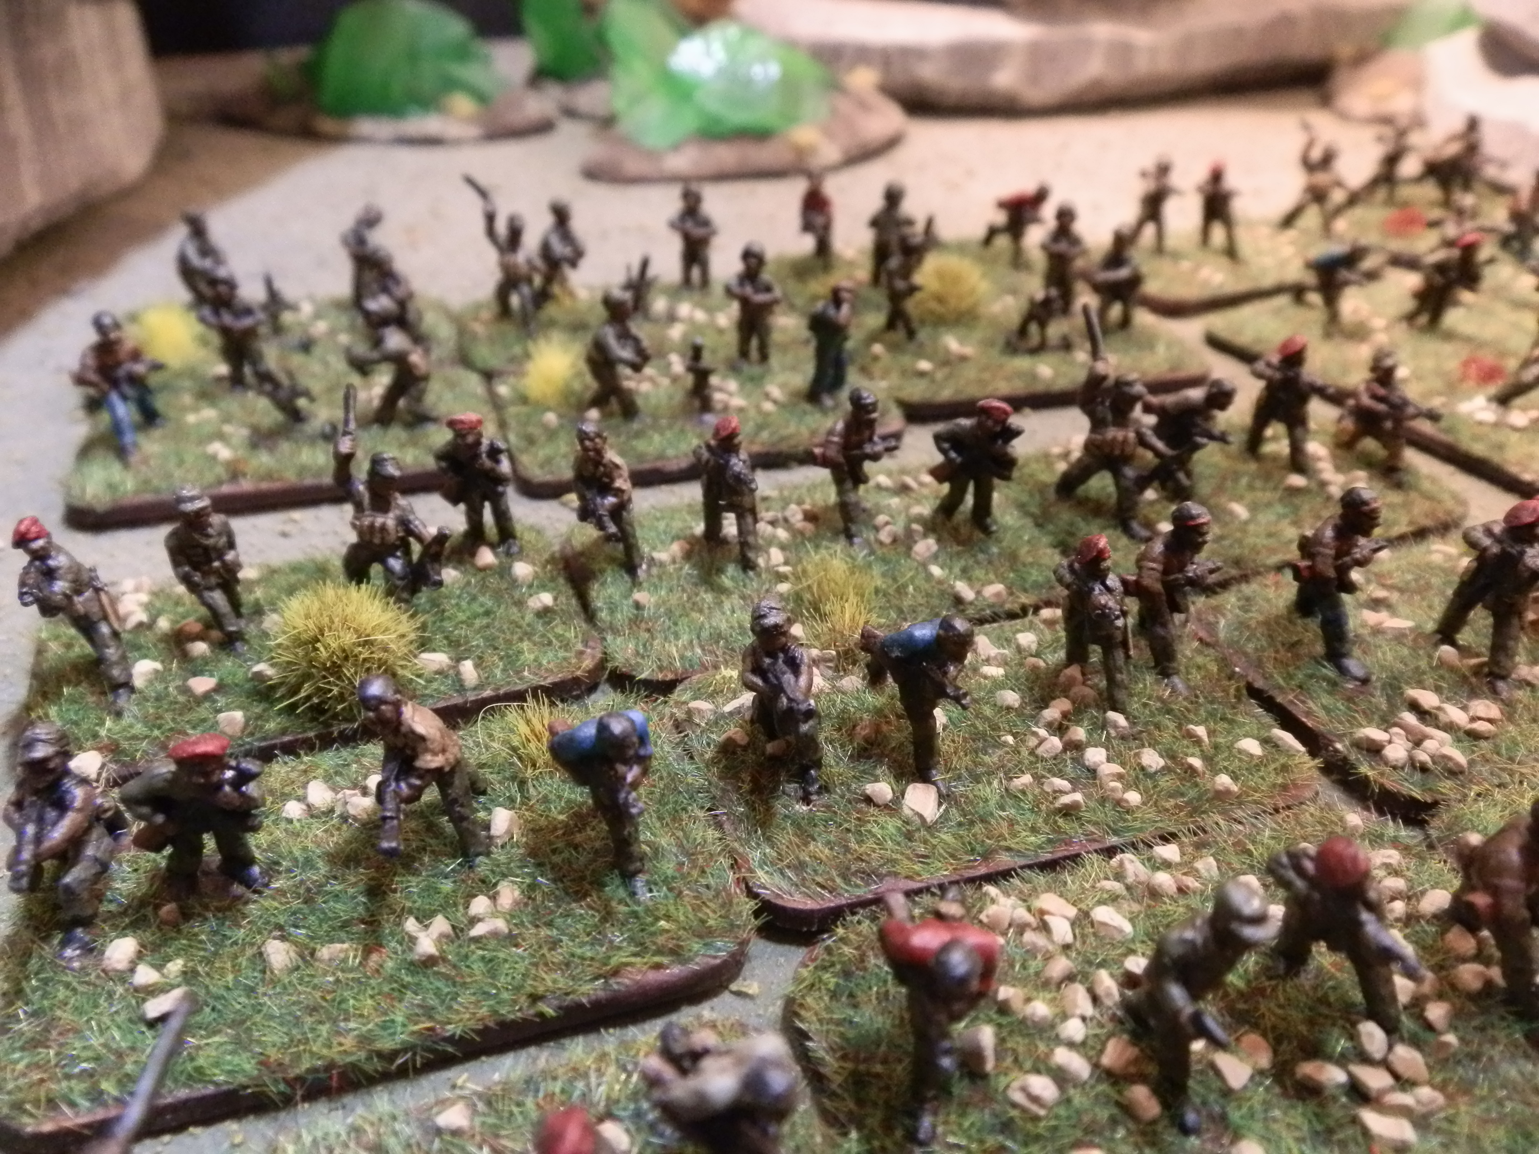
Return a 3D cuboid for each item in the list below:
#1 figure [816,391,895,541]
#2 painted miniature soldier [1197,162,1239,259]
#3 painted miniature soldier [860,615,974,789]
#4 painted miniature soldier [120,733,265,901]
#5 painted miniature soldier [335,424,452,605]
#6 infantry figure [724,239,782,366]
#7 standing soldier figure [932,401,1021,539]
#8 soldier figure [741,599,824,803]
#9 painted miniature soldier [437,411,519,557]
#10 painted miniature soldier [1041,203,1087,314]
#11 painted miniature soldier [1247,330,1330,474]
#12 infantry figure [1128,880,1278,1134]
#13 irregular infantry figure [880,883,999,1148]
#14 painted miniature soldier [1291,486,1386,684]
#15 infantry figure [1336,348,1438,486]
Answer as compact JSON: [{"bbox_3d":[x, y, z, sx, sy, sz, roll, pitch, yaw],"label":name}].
[{"bbox_3d":[0.009,-0.011,0.128,0.009,0.016,0.006,4,28,16],"label":"figure"},{"bbox_3d":[0.091,-0.074,0.251,0.008,0.019,0.007,6,29,13],"label":"painted miniature soldier"},{"bbox_3d":[0.012,0.009,0.099,0.010,0.015,0.007,27,40,36],"label":"painted miniature soldier"},{"bbox_3d":[-0.040,0.016,0.088,0.009,0.014,0.007,-16,35,-25],"label":"painted miniature soldier"},{"bbox_3d":[-0.038,-0.006,0.125,0.011,0.016,0.010,-14,28,-18],"label":"painted miniature soldier"},{"bbox_3d":[-0.002,-0.041,0.187,0.009,0.017,0.006,-5,27,0],"label":"infantry figure"},{"bbox_3d":[0.022,-0.012,0.134,0.010,0.015,0.007,-9,32,-15],"label":"standing soldier figure"},{"bbox_3d":[0.001,0.009,0.096,0.007,0.017,0.008,-5,32,-9],"label":"soldier figure"},{"bbox_3d":[-0.030,-0.010,0.130,0.009,0.016,0.006,-10,33,-17],"label":"painted miniature soldier"},{"bbox_3d":[0.052,-0.056,0.218,0.008,0.019,0.006,5,29,10],"label":"painted miniature soldier"},{"bbox_3d":[0.061,-0.021,0.147,0.009,0.017,0.007,-4,31,-7],"label":"painted miniature soldier"},{"bbox_3d":[0.022,0.022,0.064,0.008,0.014,0.007,13,32,31],"label":"infantry figure"},{"bbox_3d":[0.010,0.025,0.072,0.007,0.016,0.011,-4,29,-7],"label":"irregular infantry figure"},{"bbox_3d":[0.045,0.001,0.099,0.007,0.016,0.007,13,32,31],"label":"painted miniature soldier"},{"bbox_3d":[0.066,-0.017,0.134,0.008,0.014,0.011,-22,32,-31],"label":"infantry figure"}]

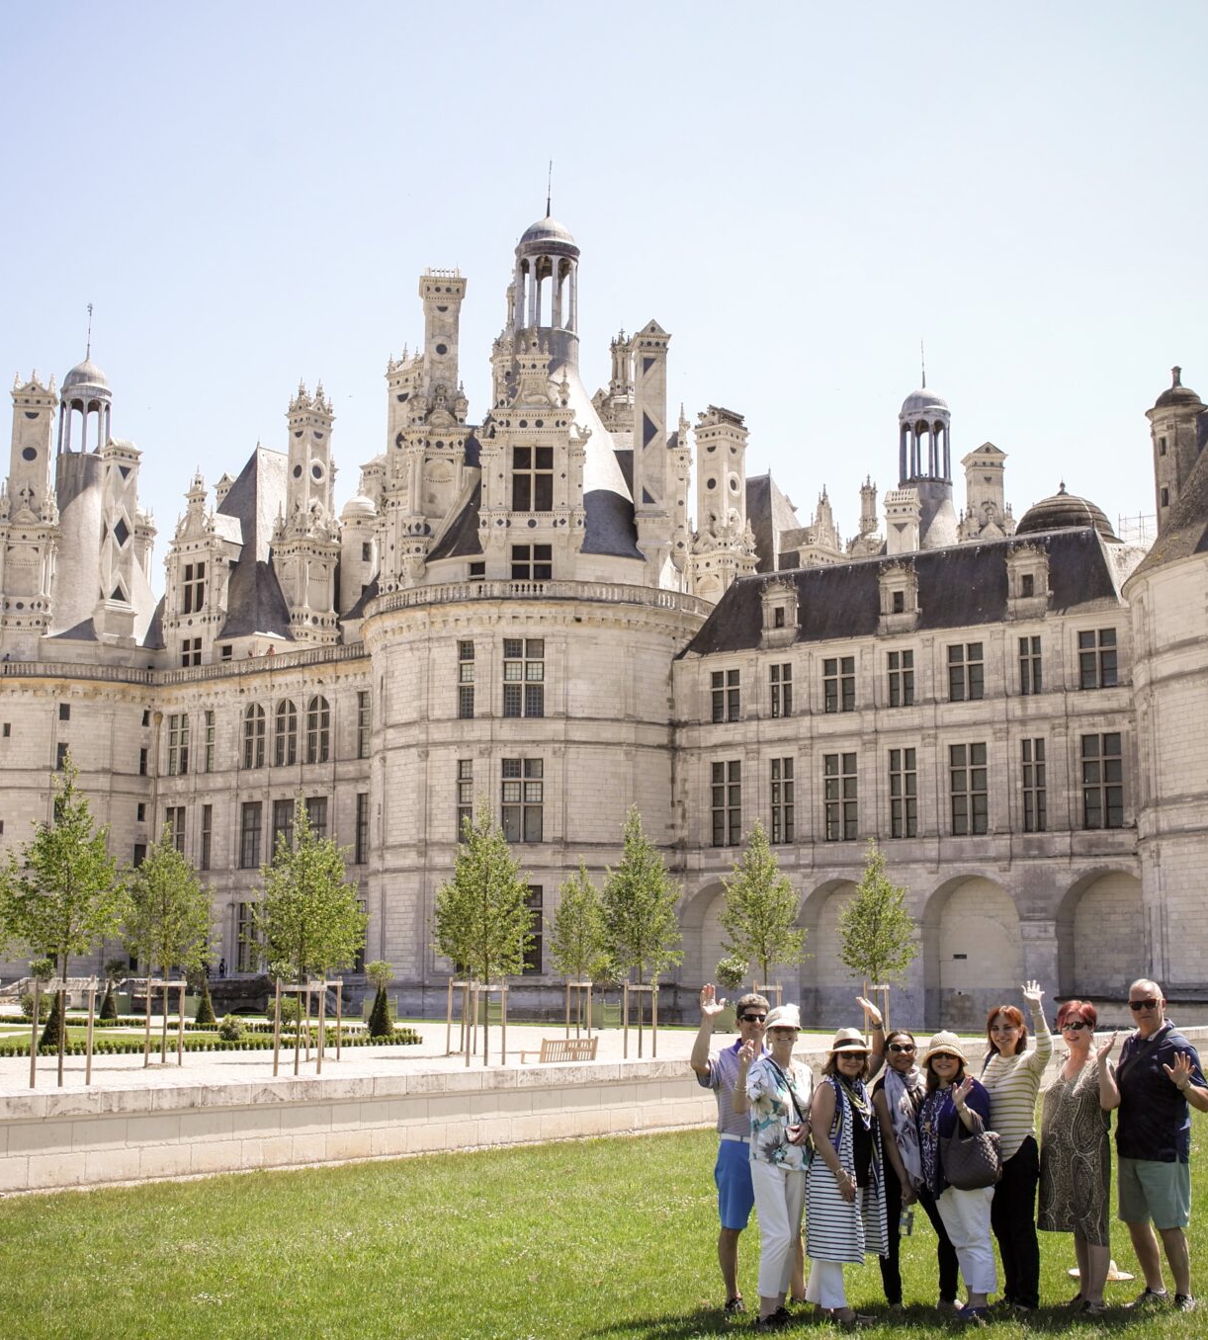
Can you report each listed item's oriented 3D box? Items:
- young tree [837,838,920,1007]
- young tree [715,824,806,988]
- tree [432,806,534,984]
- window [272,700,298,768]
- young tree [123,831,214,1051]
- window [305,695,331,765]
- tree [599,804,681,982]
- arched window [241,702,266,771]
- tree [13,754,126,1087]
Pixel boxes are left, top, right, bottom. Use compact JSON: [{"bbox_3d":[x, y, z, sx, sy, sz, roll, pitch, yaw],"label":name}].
[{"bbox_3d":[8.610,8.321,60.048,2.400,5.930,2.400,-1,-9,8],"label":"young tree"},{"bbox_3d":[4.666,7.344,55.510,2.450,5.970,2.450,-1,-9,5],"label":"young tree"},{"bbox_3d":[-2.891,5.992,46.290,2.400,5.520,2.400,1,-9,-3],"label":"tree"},{"bbox_3d":[-20.390,4.045,122.242,2.050,4.325,0.350,-7,-12,39],"label":"window"},{"bbox_3d":[-12.233,7.655,53.440,2.450,6.500,2.450,2,-10,-13],"label":"young tree"},{"bbox_3d":[-17.958,3.779,120.244,2.050,4.457,0.350,-7,-12,39],"label":"window"},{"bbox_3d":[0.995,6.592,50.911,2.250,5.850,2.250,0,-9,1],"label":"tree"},{"bbox_3d":[-22.784,4.316,124.207,2.050,4.393,0.350,-7,-12,39],"label":"arched window"},{"bbox_3d":[-10.403,4.933,37.038,2.200,6.420,2.200,3,-10,-15],"label":"tree"}]

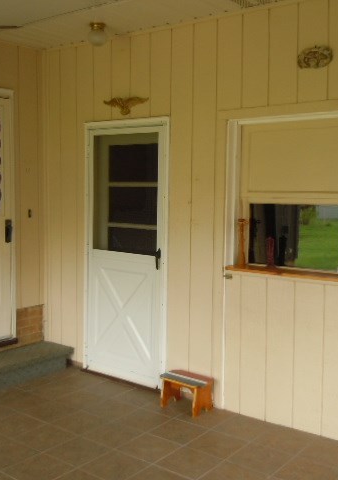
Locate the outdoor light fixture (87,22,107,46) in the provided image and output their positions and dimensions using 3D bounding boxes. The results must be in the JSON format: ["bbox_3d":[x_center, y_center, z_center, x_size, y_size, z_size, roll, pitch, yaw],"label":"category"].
[{"bbox_3d":[-0.526,-1.513,4.100,0.140,0.166,0.140,1,4,0],"label":"outdoor light fixture"}]

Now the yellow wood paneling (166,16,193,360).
[{"bbox_3d":[0.095,-0.191,4.241,0.200,2.797,0.025,4,5,36],"label":"yellow wood paneling"}]

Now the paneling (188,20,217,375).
[{"bbox_3d":[0.254,-0.164,4.106,0.205,2.810,0.020,4,5,36],"label":"paneling"}]

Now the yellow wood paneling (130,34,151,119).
[{"bbox_3d":[-0.218,-1.280,4.380,0.203,0.651,0.020,4,5,36],"label":"yellow wood paneling"}]

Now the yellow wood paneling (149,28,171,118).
[{"bbox_3d":[-0.055,-1.271,4.280,0.202,0.648,0.025,4,5,36],"label":"yellow wood paneling"}]

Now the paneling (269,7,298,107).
[{"bbox_3d":[0.763,-1.219,3.686,0.206,0.635,0.025,4,5,36],"label":"paneling"}]

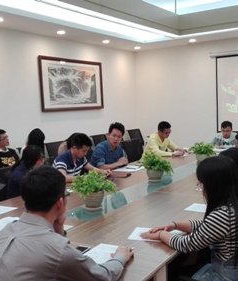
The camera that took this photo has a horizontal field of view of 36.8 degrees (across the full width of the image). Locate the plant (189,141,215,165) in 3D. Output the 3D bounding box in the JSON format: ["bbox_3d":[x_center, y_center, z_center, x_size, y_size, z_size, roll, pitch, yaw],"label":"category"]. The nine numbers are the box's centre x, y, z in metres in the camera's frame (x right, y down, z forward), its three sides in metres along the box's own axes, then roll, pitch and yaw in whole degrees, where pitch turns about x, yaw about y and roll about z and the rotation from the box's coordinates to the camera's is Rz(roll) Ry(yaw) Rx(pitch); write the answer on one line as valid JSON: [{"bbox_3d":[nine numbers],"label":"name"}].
[{"bbox_3d":[1.119,0.176,4.832,0.350,0.310,0.350,2,7,35],"label":"plant"}]

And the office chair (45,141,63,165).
[{"bbox_3d":[-0.843,0.535,6.030,0.580,0.970,0.560,2,7,35],"label":"office chair"}]

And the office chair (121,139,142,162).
[{"bbox_3d":[0.440,0.502,5.352,0.580,0.930,0.540,2,7,35],"label":"office chair"}]

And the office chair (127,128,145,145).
[{"bbox_3d":[0.570,0.264,8.186,0.580,0.970,0.560,2,7,35],"label":"office chair"}]

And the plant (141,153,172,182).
[{"bbox_3d":[0.359,0.265,3.539,0.310,0.280,0.310,-2,6,0],"label":"plant"}]

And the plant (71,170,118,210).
[{"bbox_3d":[-0.206,0.415,2.956,0.360,0.310,0.360,-2,6,0],"label":"plant"}]

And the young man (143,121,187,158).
[{"bbox_3d":[0.742,0.333,5.943,0.780,1.290,0.540,3,8,41],"label":"young man"}]

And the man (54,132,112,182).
[{"bbox_3d":[-0.420,0.541,3.859,0.720,1.220,0.560,2,7,35],"label":"man"}]

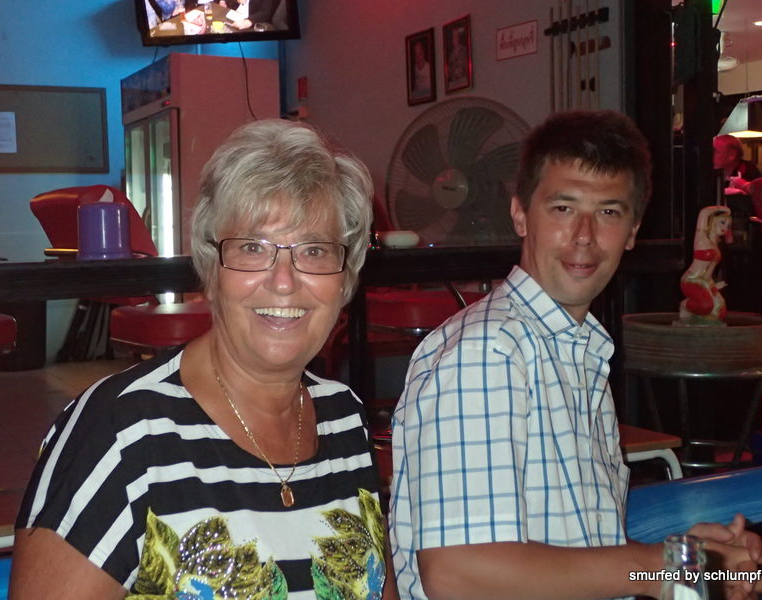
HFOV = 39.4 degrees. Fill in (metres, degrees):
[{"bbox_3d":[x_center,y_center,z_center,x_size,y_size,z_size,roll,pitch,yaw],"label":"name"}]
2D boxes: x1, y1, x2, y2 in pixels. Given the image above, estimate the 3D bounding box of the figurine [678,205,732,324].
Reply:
[{"bbox_3d":[0.813,-0.085,2.680,0.130,0.300,0.110,1,5,38],"label":"figurine"}]

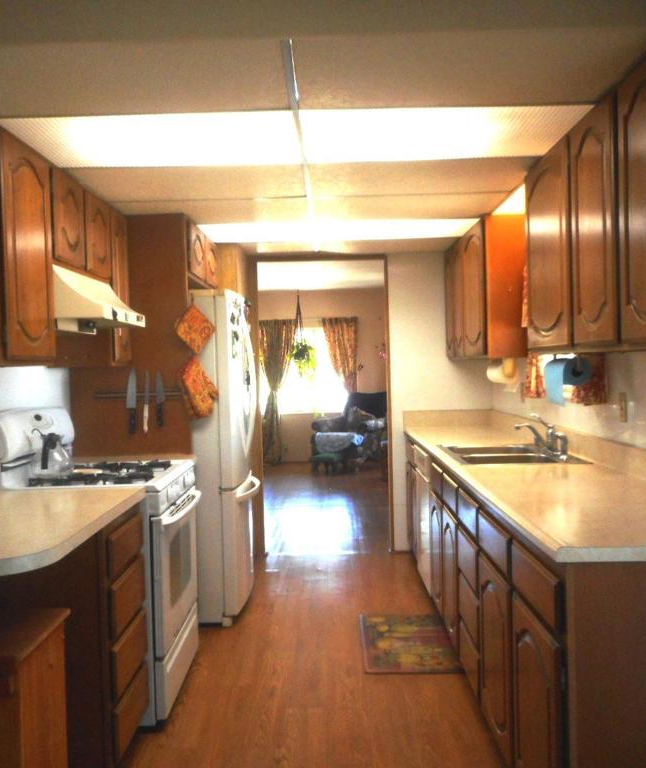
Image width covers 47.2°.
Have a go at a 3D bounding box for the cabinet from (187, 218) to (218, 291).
[{"bbox_3d":[-1.000,-0.738,4.398,0.600,0.300,1.020,-1,1,0],"label":"cabinet"}]

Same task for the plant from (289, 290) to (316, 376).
[{"bbox_3d":[-0.276,-0.695,10.118,0.360,1.200,0.360,-1,1,0],"label":"plant"}]

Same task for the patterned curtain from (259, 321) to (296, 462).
[{"bbox_3d":[-0.631,0.097,10.412,0.590,2.040,0.130,-1,1,0],"label":"patterned curtain"}]

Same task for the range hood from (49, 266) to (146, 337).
[{"bbox_3d":[-1.074,-0.343,3.154,0.482,0.235,0.755,-1,2,1],"label":"range hood"}]

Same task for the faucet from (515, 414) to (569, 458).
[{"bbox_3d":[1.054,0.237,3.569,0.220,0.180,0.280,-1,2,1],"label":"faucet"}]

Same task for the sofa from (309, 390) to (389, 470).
[{"bbox_3d":[0.483,0.593,9.567,1.000,1.000,0.950,0,2,43],"label":"sofa"}]

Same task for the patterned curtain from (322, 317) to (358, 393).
[{"bbox_3d":[0.258,0.051,10.413,0.490,2.010,0.120,-1,1,0],"label":"patterned curtain"}]

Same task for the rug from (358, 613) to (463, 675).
[{"bbox_3d":[0.440,1.257,3.646,0.478,0.010,0.765,-1,1,0],"label":"rug"}]

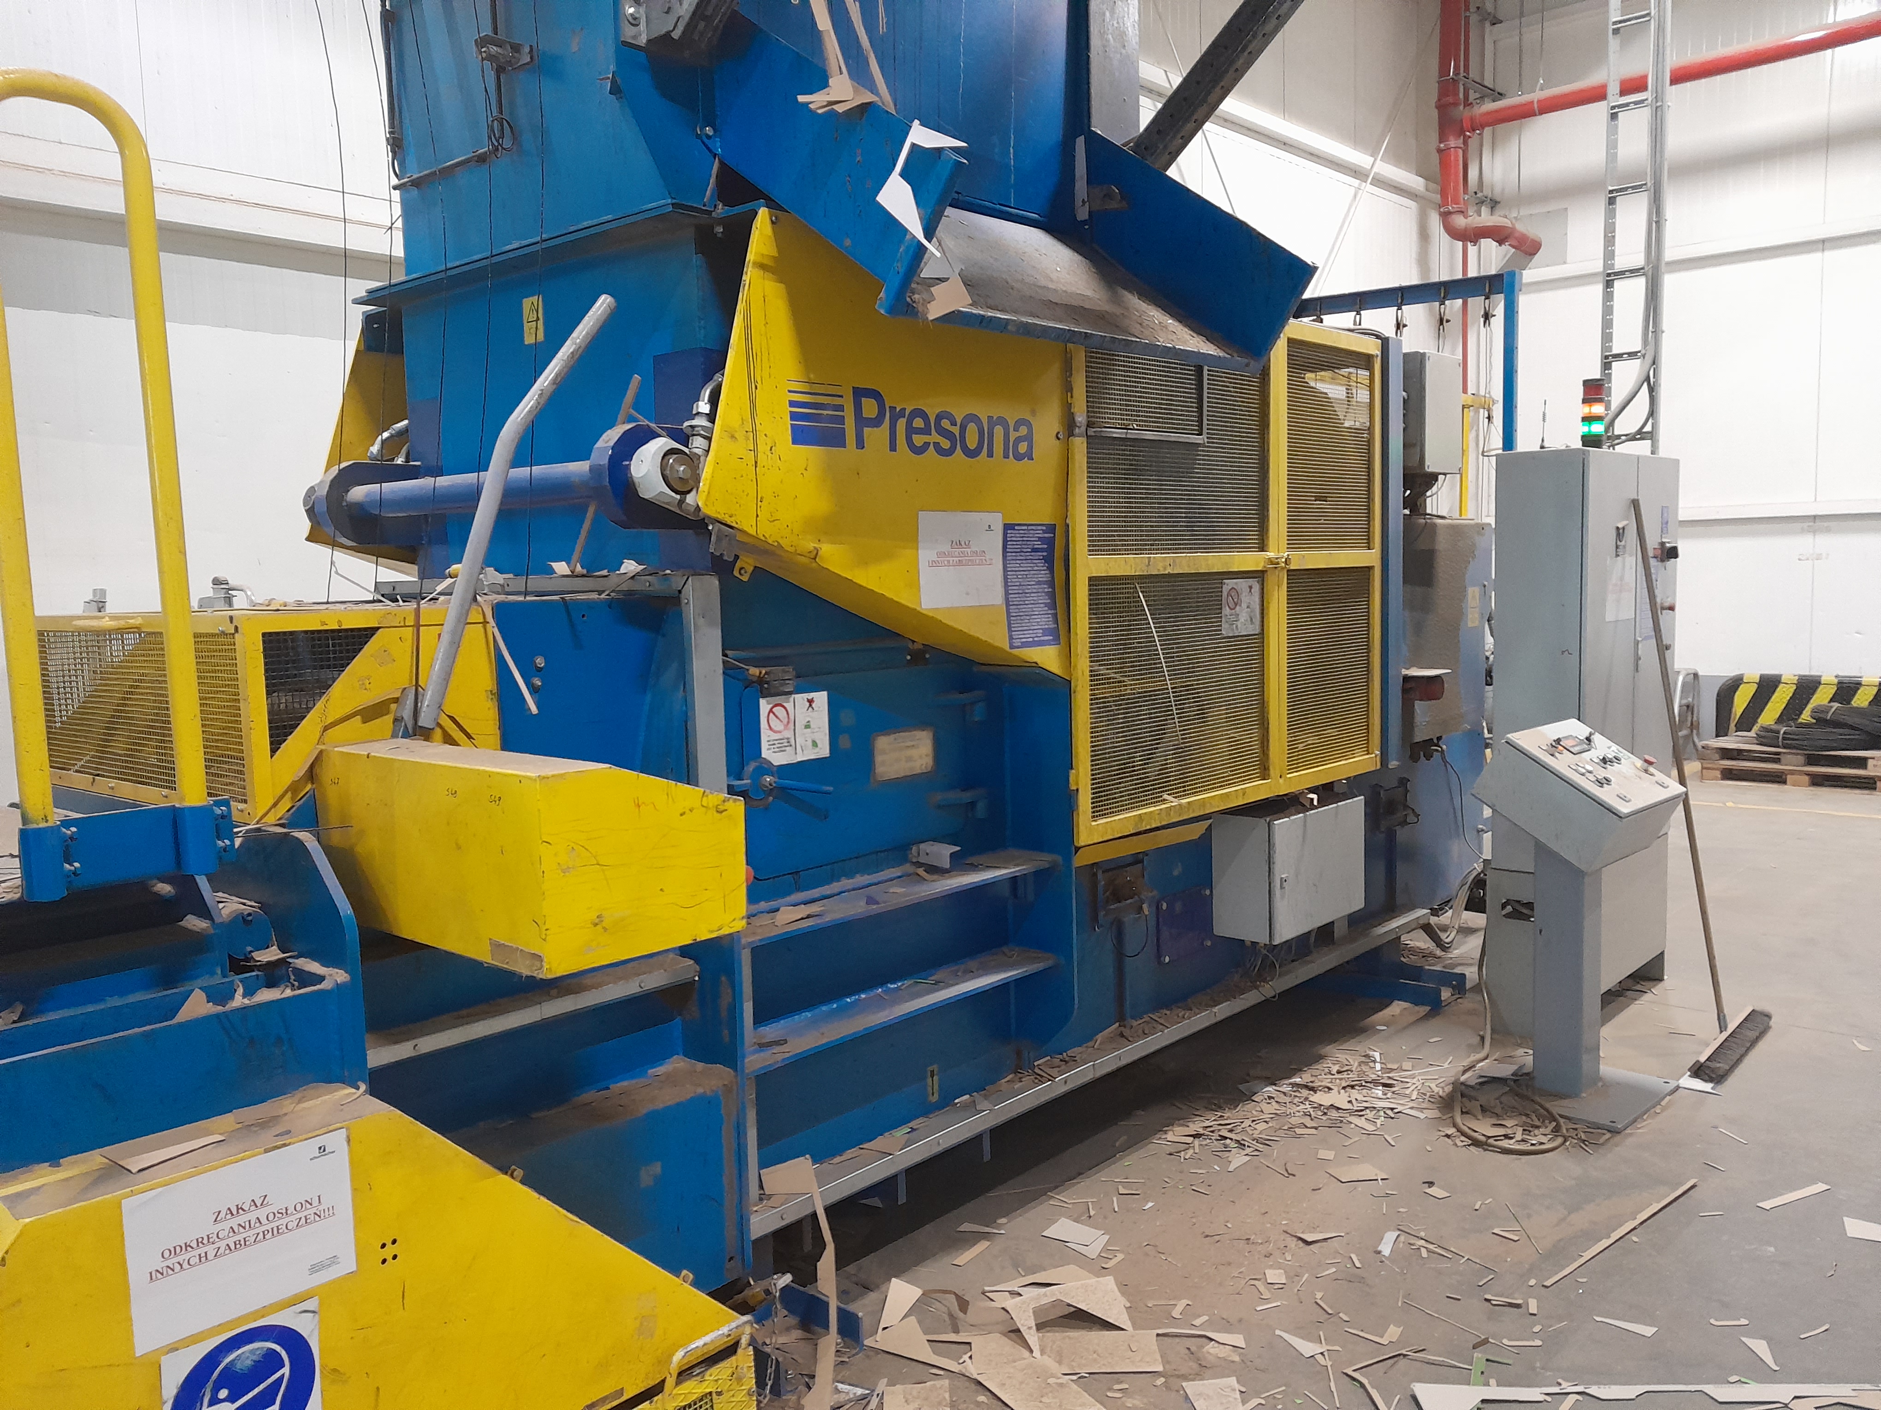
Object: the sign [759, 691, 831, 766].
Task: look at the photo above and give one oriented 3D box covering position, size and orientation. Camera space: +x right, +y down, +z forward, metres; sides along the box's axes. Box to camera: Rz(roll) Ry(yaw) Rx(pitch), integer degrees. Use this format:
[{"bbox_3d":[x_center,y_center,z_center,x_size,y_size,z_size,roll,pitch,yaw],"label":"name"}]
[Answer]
[{"bbox_3d":[-0.324,0.052,3.277,0.005,0.150,0.201,3,8,42],"label":"sign"}]

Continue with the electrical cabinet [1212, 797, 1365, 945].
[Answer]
[{"bbox_3d":[1.151,0.522,4.804,0.210,0.380,0.600,3,8,42],"label":"electrical cabinet"}]

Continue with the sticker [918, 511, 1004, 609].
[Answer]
[{"bbox_3d":[0.050,-0.330,3.338,0.005,0.214,0.303,3,7,39],"label":"sticker"}]

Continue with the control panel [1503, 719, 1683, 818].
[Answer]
[{"bbox_3d":[1.986,0.188,4.423,0.570,0.060,0.390,-8,39,-47],"label":"control panel"}]

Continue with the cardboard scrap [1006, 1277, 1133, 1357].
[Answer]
[{"bbox_3d":[0.283,1.317,3.144,0.253,0.070,0.152,-3,6,-16],"label":"cardboard scrap"}]

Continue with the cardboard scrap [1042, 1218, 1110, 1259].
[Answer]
[{"bbox_3d":[0.334,1.302,3.580,0.161,0.012,0.125,3,7,37],"label":"cardboard scrap"}]

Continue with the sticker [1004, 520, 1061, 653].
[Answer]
[{"bbox_3d":[0.223,-0.286,3.539,0.005,0.296,0.210,3,7,39],"label":"sticker"}]

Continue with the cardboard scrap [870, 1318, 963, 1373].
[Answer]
[{"bbox_3d":[-0.035,1.360,3.080,0.130,0.015,0.215,-6,7,-41],"label":"cardboard scrap"}]

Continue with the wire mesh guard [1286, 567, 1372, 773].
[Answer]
[{"bbox_3d":[1.225,-0.124,4.656,0.030,0.626,0.570,3,8,42],"label":"wire mesh guard"}]

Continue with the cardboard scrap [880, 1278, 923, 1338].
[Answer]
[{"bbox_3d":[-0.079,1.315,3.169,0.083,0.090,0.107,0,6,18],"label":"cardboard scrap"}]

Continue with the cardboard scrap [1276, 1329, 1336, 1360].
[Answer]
[{"bbox_3d":[0.754,1.341,3.076,0.132,0.010,0.065,3,7,37],"label":"cardboard scrap"}]

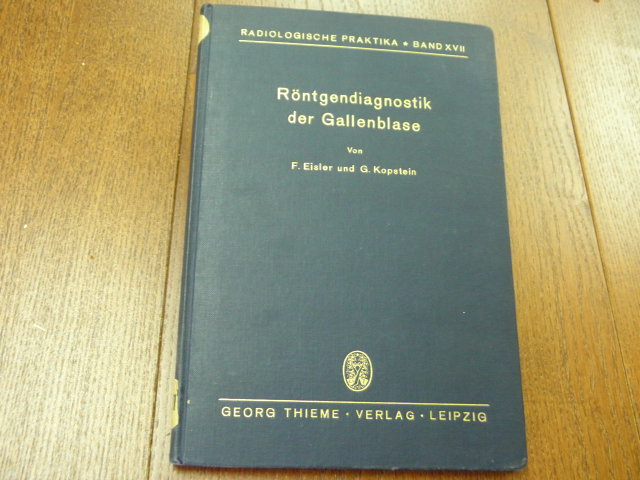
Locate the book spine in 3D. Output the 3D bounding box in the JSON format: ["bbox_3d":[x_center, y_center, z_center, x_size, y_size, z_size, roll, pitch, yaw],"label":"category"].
[{"bbox_3d":[-0.062,-0.013,0.368,0.009,0.013,0.243,3,72,-6],"label":"book spine"}]

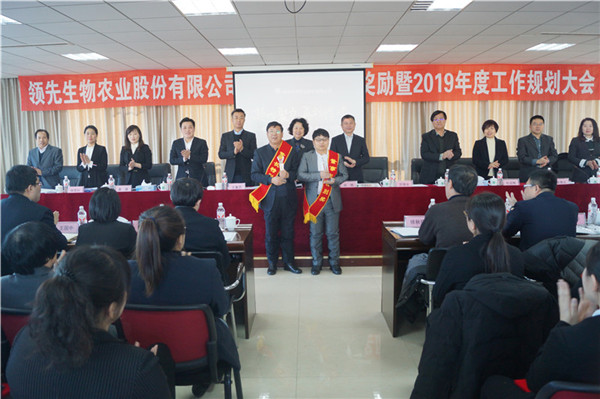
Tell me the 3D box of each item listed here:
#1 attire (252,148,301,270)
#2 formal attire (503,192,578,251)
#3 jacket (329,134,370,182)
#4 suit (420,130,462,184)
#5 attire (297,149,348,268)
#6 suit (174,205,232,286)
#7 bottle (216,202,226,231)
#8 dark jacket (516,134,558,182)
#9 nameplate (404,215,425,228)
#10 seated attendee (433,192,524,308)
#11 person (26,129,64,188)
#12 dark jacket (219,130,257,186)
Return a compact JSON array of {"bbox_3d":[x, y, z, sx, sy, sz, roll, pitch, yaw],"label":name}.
[{"bbox_3d":[-0.262,0.059,5.244,0.560,1.420,0.360,-2,7,-8],"label":"attire"},{"bbox_3d":[1.593,0.274,3.016,0.520,0.660,0.520,-3,7,-18],"label":"formal attire"},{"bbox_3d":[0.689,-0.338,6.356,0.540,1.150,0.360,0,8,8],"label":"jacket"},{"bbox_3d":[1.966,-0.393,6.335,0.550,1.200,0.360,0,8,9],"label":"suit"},{"bbox_3d":[0.271,0.132,5.233,0.560,1.396,0.360,-1,8,3],"label":"attire"},{"bbox_3d":[-0.708,0.330,2.990,0.530,0.650,0.480,0,7,8],"label":"suit"},{"bbox_3d":[-0.674,0.141,3.861,0.066,0.228,0.066,-1,8,1],"label":"bottle"},{"bbox_3d":[3.310,-0.537,6.301,0.510,0.740,0.340,1,8,15],"label":"dark jacket"},{"bbox_3d":[1.001,0.189,3.861,0.200,0.100,0.060,-1,7,0],"label":"nameplate"},{"bbox_3d":[0.921,0.582,2.498,0.500,1.280,0.720,-3,8,-13],"label":"seated attendee"},{"bbox_3d":[-3.586,-0.160,6.424,0.490,1.648,0.380,-2,8,-7],"label":"person"},{"bbox_3d":[-0.866,-0.578,6.339,0.530,0.780,0.340,-2,8,-8],"label":"dark jacket"}]

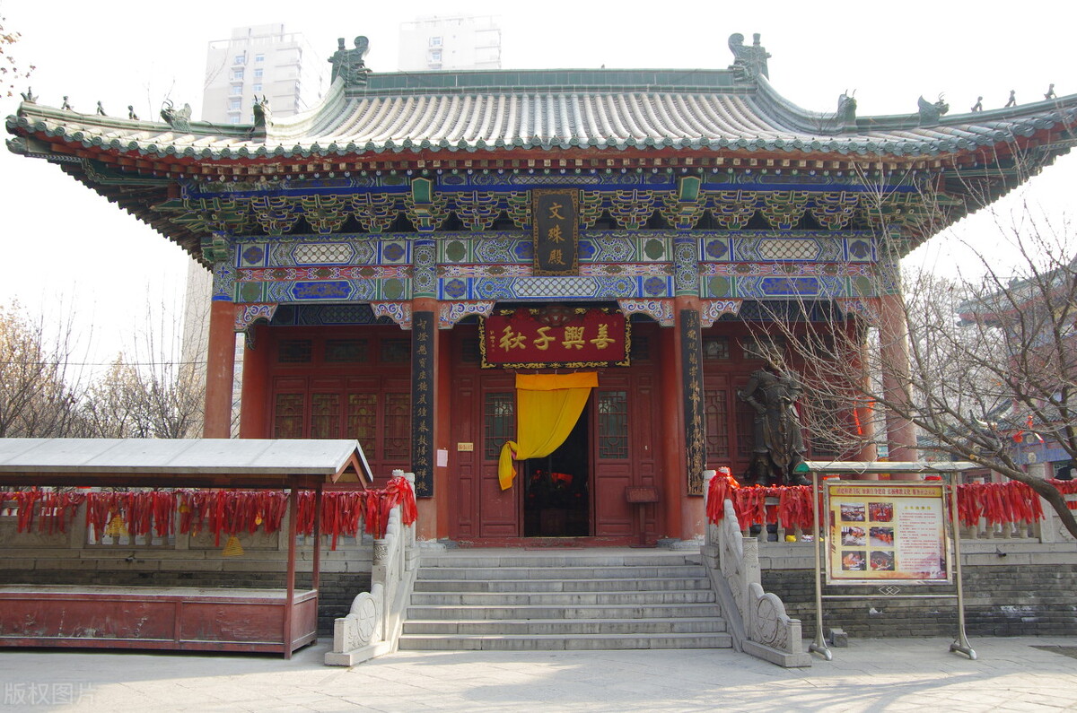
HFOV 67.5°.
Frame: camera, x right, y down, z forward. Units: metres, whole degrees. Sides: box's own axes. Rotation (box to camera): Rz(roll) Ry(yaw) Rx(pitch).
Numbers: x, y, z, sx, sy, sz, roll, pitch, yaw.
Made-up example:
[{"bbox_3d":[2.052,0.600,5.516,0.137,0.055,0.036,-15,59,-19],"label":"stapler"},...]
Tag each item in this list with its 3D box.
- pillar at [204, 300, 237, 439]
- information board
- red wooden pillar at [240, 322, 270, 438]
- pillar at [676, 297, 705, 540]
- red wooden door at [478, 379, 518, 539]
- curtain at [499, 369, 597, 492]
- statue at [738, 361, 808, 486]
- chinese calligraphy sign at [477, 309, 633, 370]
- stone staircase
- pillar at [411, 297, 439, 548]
[{"bbox_3d":[-5.203,1.016,13.111,0.440,3.964,0.440,-1,-11,0],"label":"pillar"},{"bbox_3d":[4.067,2.048,9.370,1.466,1.182,0.100,-1,-11,2],"label":"information board"},{"bbox_3d":[-5.187,1.305,14.701,0.440,3.988,0.440,-1,-11,0],"label":"red wooden pillar"},{"bbox_3d":[2.468,0.955,13.061,0.440,3.952,0.440,-1,-11,0],"label":"pillar"},{"bbox_3d":[-0.714,1.791,14.573,0.730,2.872,0.080,-1,-11,0],"label":"red wooden door"},{"bbox_3d":[0.169,1.336,14.530,1.811,2.119,0.200,-1,-11,0],"label":"curtain"},{"bbox_3d":[3.886,0.964,13.374,1.110,2.360,0.720,1,-11,-6],"label":"statue"},{"bbox_3d":[0.302,-0.336,14.719,2.750,1.107,0.140,-1,7,0],"label":"chinese calligraphy sign"},{"bbox_3d":[0.319,3.159,10.525,3.987,0.980,1.862,-1,-11,0],"label":"stone staircase"},{"bbox_3d":[-1.851,0.980,13.091,0.440,3.947,0.440,-1,-11,0],"label":"pillar"}]

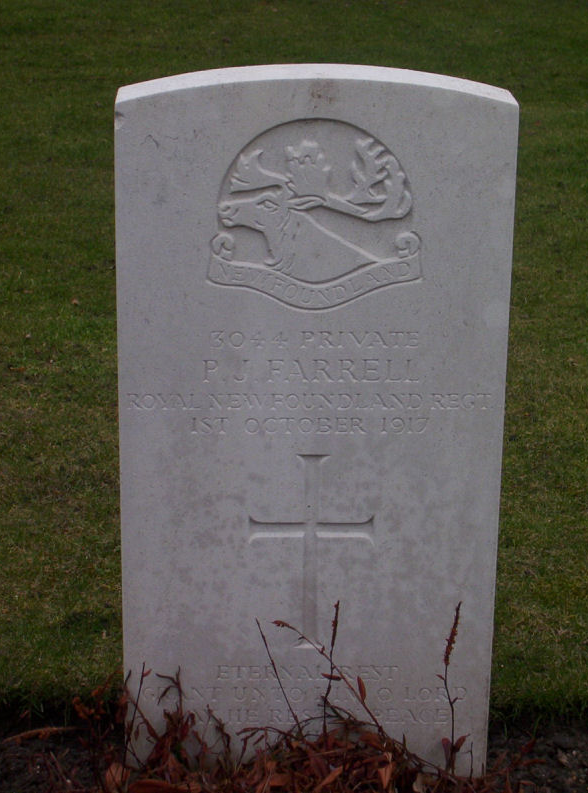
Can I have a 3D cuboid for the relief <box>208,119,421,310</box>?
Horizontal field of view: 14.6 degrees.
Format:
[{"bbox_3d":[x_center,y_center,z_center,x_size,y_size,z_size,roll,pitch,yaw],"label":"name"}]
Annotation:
[{"bbox_3d":[0.021,-0.173,2.207,0.207,0.193,0.014,0,21,-2],"label":"relief"}]

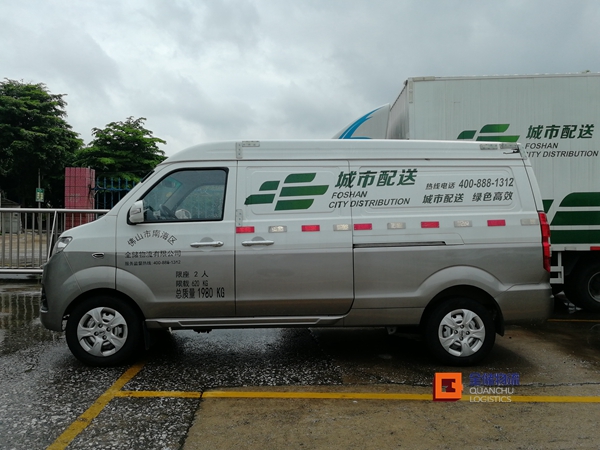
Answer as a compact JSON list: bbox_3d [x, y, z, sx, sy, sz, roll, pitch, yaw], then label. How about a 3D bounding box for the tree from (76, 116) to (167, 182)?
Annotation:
[{"bbox_3d":[-6.900,-1.650,18.000,3.900,5.000,3.800,0,1,0],"label":"tree"}]

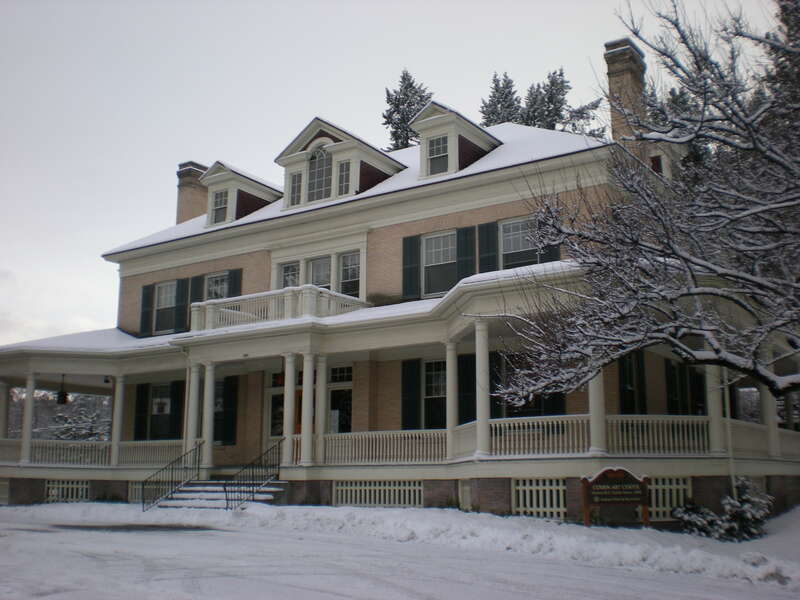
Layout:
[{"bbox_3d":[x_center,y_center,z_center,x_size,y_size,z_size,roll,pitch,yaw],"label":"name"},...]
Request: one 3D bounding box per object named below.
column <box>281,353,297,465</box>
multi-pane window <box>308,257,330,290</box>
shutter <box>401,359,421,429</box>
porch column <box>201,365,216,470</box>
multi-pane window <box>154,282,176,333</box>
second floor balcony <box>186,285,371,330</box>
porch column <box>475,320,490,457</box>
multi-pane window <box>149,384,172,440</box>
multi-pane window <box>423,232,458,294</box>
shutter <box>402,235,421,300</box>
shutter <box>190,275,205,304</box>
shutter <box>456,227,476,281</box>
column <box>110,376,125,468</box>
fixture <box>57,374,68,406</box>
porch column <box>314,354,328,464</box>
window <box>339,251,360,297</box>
[{"bbox_3d":[-2.762,2.704,21.818,0.310,2.763,0.310,0,-12,0],"label":"column"},{"bbox_3d":[-2.492,-0.402,27.028,0.950,1.820,0.120,-8,-15,33],"label":"multi-pane window"},{"bbox_3d":[0.316,2.707,24.014,0.617,2.127,0.059,-8,-14,33],"label":"shutter"},{"bbox_3d":[-5.102,3.025,23.337,0.310,2.763,0.310,-8,-15,33],"label":"porch column"},{"bbox_3d":[-8.261,0.240,30.720,1.150,1.800,0.120,-8,-15,33],"label":"multi-pane window"},{"bbox_3d":[-3.370,0.550,25.060,4.341,0.921,2.940,-8,-14,33],"label":"second floor balcony"},{"bbox_3d":[1.699,1.826,17.951,0.343,2.842,0.343,0,-12,0],"label":"porch column"},{"bbox_3d":[-7.708,3.696,28.193,1.071,2.094,0.150,-8,-15,33],"label":"multi-pane window"},{"bbox_3d":[1.055,-0.938,23.263,1.090,1.766,0.150,-8,-15,33],"label":"multi-pane window"},{"bbox_3d":[0.316,-0.941,25.110,0.600,1.780,0.050,-8,-15,33],"label":"shutter"},{"bbox_3d":[-6.537,0.112,28.089,0.598,1.785,0.050,-8,-15,33],"label":"shutter"},{"bbox_3d":[1.803,-1.144,24.150,0.600,1.780,0.050,-8,-15,33],"label":"shutter"},{"bbox_3d":[-8.865,3.788,27.577,0.360,2.800,0.360,-8,-15,33],"label":"column"},{"bbox_3d":[-10.664,2.845,27.887,0.333,0.960,0.333,-8,-14,33],"label":"fixture"},{"bbox_3d":[-2.078,2.903,23.191,0.360,2.800,0.360,0,-12,0],"label":"porch column"},{"bbox_3d":[-1.425,-0.574,24.842,0.743,1.650,0.150,-8,-15,33],"label":"window"}]

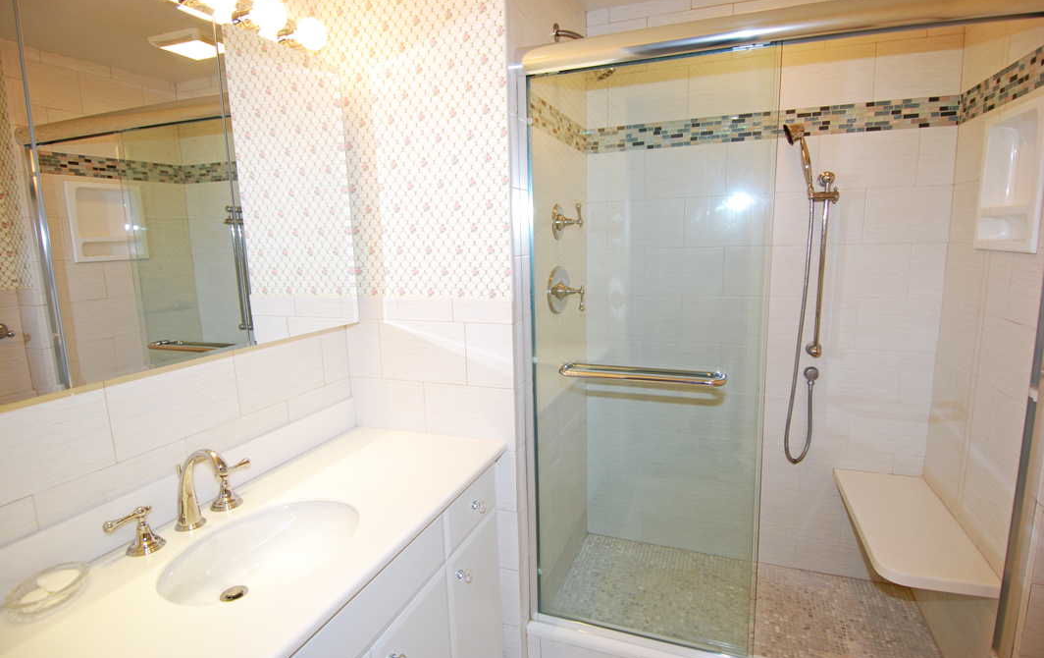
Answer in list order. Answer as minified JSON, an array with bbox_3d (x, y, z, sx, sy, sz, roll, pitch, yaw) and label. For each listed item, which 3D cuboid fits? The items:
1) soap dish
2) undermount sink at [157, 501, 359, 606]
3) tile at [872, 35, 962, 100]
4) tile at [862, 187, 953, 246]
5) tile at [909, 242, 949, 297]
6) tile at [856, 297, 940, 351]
[{"bbox_3d":[-0.848,0.469,0.939,0.125,0.036,0.126,2,9,20],"label":"soap dish"},{"bbox_3d":[-0.532,0.533,1.115,0.347,0.155,0.407,2,9,20],"label":"undermount sink"},{"bbox_3d":[1.396,-0.913,1.846,0.257,0.197,0.010,2,9,20],"label":"tile"},{"bbox_3d":[1.411,-0.415,1.922,0.267,0.199,0.010,2,9,20],"label":"tile"},{"bbox_3d":[1.492,-0.212,1.925,0.106,0.202,0.010,2,9,20],"label":"tile"},{"bbox_3d":[1.419,-0.013,1.984,0.271,0.199,0.010,2,9,20],"label":"tile"}]

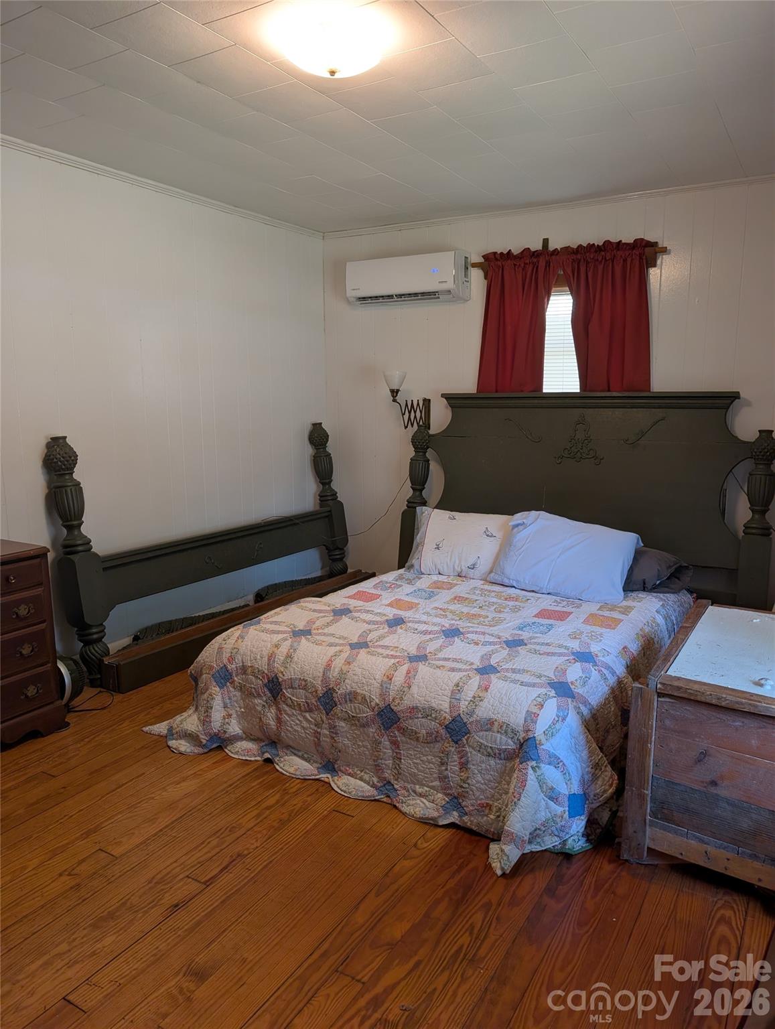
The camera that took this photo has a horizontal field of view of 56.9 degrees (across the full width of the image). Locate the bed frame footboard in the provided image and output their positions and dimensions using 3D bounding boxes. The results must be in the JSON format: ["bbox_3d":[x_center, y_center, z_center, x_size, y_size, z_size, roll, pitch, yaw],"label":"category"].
[{"bbox_3d":[-0.933,0.082,4.204,0.140,1.178,2.124,-3,7,33],"label":"bed frame footboard"}]

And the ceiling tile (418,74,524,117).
[{"bbox_3d":[0.314,-1.546,2.644,0.305,0.016,0.305,6,12,30],"label":"ceiling tile"}]

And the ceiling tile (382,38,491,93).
[{"bbox_3d":[0.158,-1.501,2.387,0.305,0.016,0.305,6,12,30],"label":"ceiling tile"}]

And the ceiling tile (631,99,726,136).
[{"bbox_3d":[1.151,-1.580,2.850,0.305,0.016,0.305,6,12,30],"label":"ceiling tile"}]

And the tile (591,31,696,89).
[{"bbox_3d":[0.838,-1.490,2.335,0.305,0.016,0.305,6,12,30],"label":"tile"}]

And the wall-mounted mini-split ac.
[{"bbox_3d":[0.126,-1.491,4.544,0.790,0.275,0.205,5,10,31],"label":"wall-mounted mini-split ac"}]

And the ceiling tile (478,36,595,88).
[{"bbox_3d":[0.496,-1.493,2.353,0.300,0.020,0.300,6,12,31],"label":"ceiling tile"}]

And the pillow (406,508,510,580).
[{"bbox_3d":[0.478,0.162,4.195,0.640,0.430,0.160,5,-32,31],"label":"pillow"}]

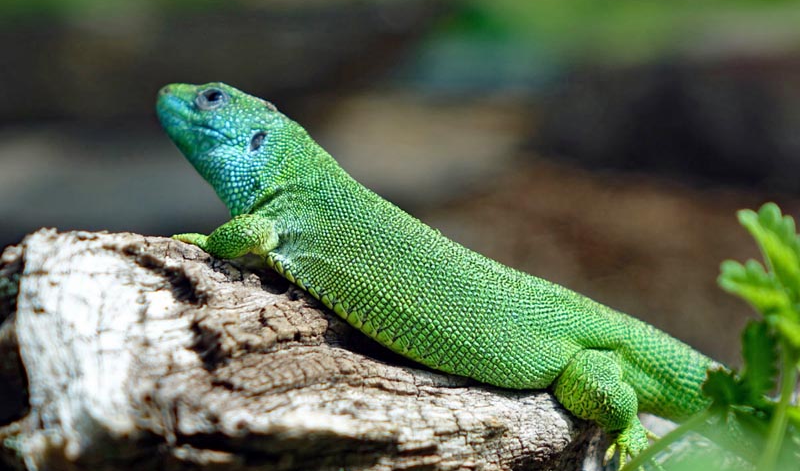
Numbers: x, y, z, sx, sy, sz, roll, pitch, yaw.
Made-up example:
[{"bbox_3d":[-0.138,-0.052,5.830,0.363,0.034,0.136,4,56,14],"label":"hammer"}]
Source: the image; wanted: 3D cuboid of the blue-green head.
[{"bbox_3d":[-0.038,-0.020,0.660,0.033,0.026,0.021,20,9,-3],"label":"blue-green head"}]

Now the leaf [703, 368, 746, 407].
[{"bbox_3d":[0.071,0.033,0.648,0.010,0.009,0.006,1,10,6],"label":"leaf"}]

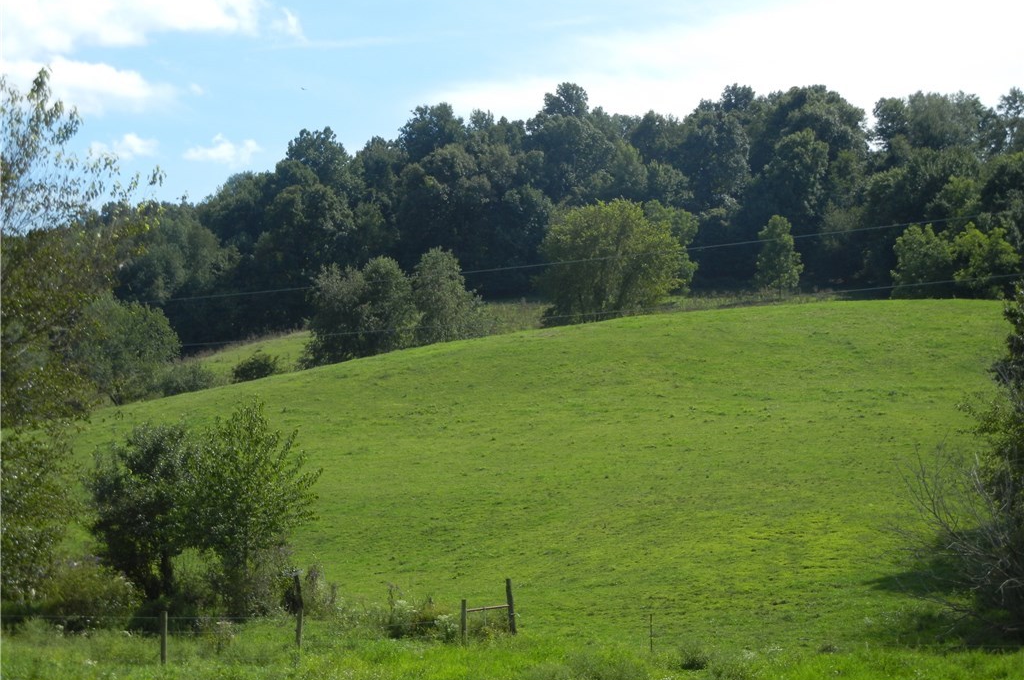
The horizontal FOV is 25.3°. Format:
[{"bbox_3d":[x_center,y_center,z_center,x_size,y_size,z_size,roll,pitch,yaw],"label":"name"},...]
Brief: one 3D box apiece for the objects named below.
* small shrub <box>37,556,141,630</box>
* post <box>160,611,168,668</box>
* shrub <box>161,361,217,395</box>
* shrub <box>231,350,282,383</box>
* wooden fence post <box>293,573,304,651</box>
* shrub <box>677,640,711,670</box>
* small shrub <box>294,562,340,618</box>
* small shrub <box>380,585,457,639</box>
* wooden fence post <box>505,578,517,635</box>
[{"bbox_3d":[-9.900,6.001,53.500,2.443,1.738,2.076,0,-2,0],"label":"small shrub"},{"bbox_3d":[-7.323,6.290,48.000,0.125,1.180,0.125,0,-2,0],"label":"post"},{"bbox_3d":[-21.238,2.535,150.000,3.819,2.371,3.247,0,-2,0],"label":"shrub"},{"bbox_3d":[-17.050,1.802,152.000,3.470,2.202,2.950,0,-2,0],"label":"shrub"},{"bbox_3d":[-4.640,5.922,49.500,0.150,1.739,0.150,0,-2,0],"label":"wooden fence post"},{"bbox_3d":[3.785,6.579,47.500,0.709,0.626,0.638,0,-2,0],"label":"shrub"},{"bbox_3d":[-4.678,5.994,54.500,1.148,1.340,1.034,0,-2,0],"label":"small shrub"},{"bbox_3d":[-2.091,6.184,51.500,1.764,1.221,1.323,0,-2,0],"label":"small shrub"},{"bbox_3d":[-0.034,6.084,52.000,0.135,1.278,0.135,-6,-2,0],"label":"wooden fence post"}]

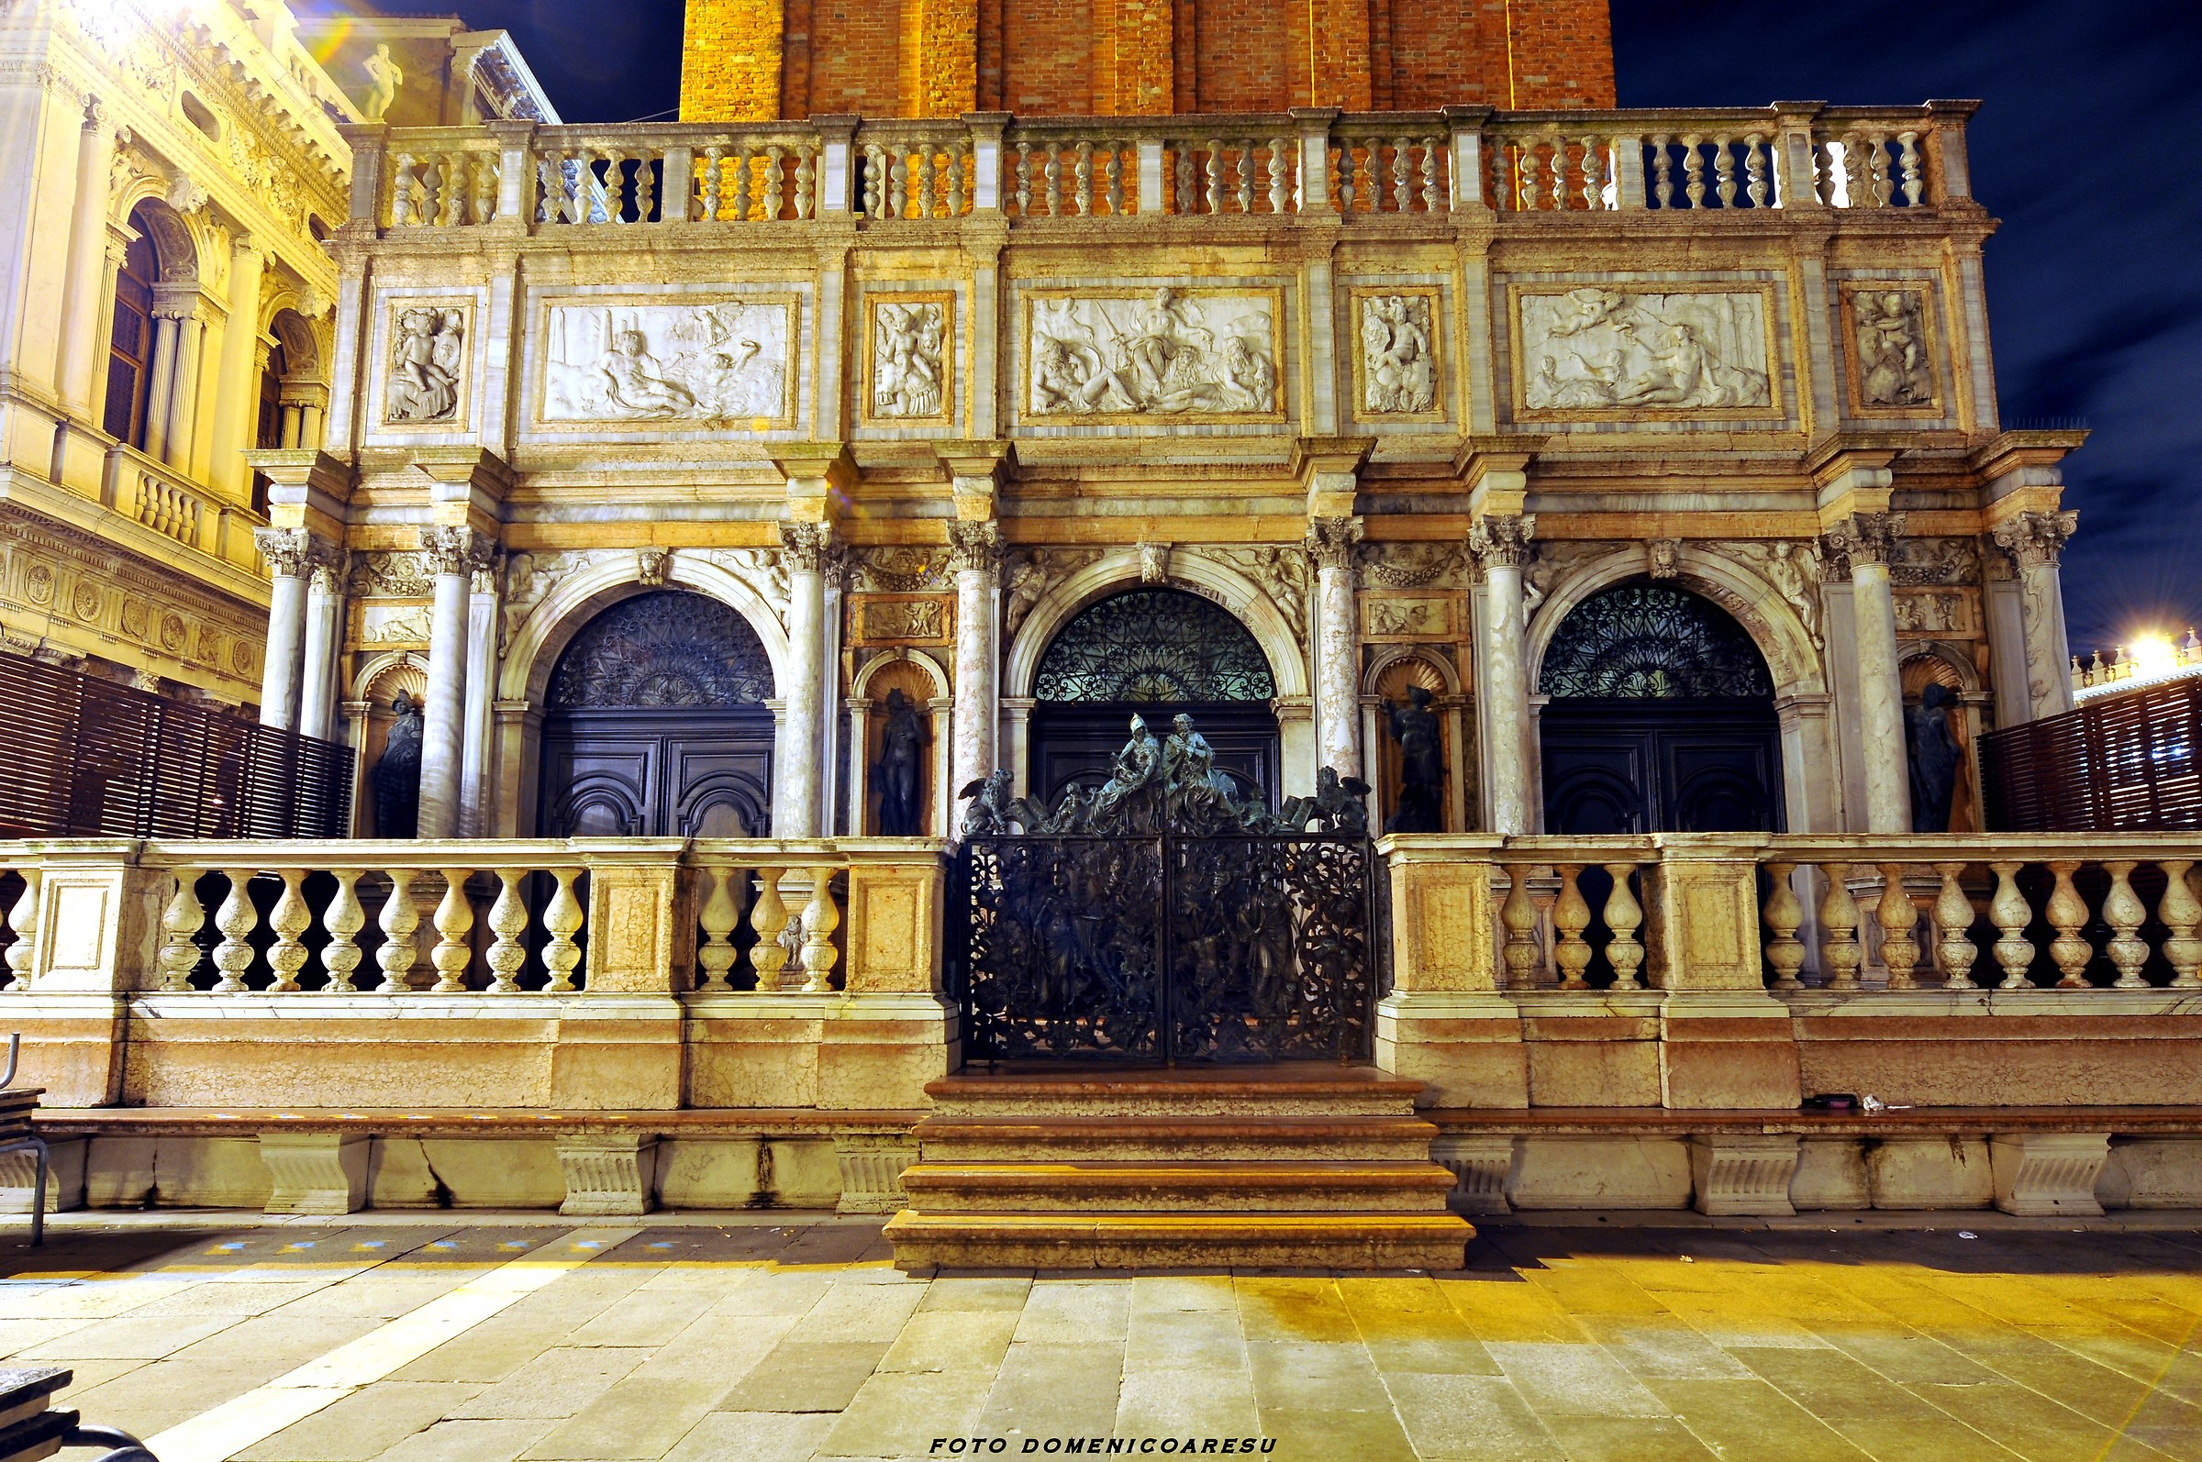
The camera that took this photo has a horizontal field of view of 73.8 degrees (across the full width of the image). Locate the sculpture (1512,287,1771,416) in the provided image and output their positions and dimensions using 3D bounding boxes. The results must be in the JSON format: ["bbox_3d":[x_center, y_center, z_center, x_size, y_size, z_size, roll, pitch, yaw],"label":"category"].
[{"bbox_3d":[4.823,-3.362,13.071,2.342,1.284,0.160,0,-9,2],"label":"sculpture"}]

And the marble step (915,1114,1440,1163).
[{"bbox_3d":[0.349,1.912,6.944,2.425,0.165,0.400,0,-9,1],"label":"marble step"}]

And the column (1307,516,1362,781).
[{"bbox_3d":[1.977,-0.257,12.149,0.480,2.996,0.480,0,-9,1],"label":"column"}]

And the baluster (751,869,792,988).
[{"bbox_3d":[-1.704,1.019,7.552,0.194,0.628,0.194,0,-9,1],"label":"baluster"}]

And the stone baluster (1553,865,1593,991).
[{"bbox_3d":[2.484,1.038,7.725,0.220,0.660,0.220,0,-9,2],"label":"stone baluster"}]

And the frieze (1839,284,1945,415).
[{"bbox_3d":[7.165,-3.460,13.278,0.837,1.305,0.130,0,-9,1],"label":"frieze"}]

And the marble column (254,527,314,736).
[{"bbox_3d":[-7.261,-0.221,12.964,0.460,3.152,0.460,0,-9,1],"label":"marble column"}]

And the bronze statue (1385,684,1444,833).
[{"bbox_3d":[2.716,0.321,12.696,0.527,1.486,0.420,0,-9,1],"label":"bronze statue"}]

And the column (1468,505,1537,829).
[{"bbox_3d":[3.382,-0.278,12.122,0.480,3.004,0.480,0,-9,1],"label":"column"}]

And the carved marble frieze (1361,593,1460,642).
[{"bbox_3d":[2.711,-0.990,12.923,0.857,0.443,0.100,0,-9,1],"label":"carved marble frieze"}]

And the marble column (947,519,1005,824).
[{"bbox_3d":[-1.056,-0.253,12.303,0.470,3.013,0.470,0,-9,1],"label":"marble column"}]

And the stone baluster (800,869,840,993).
[{"bbox_3d":[-1.644,1.165,8.598,0.222,0.718,0.222,0,-9,1],"label":"stone baluster"}]

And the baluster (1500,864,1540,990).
[{"bbox_3d":[2.143,1.005,7.494,0.190,0.628,0.190,0,-9,1],"label":"baluster"}]

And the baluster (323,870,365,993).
[{"bbox_3d":[-3.916,1.035,7.584,0.198,0.635,0.198,0,-9,1],"label":"baluster"}]

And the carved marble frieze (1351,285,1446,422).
[{"bbox_3d":[2.659,-3.372,13.218,0.817,1.276,0.140,0,-9,1],"label":"carved marble frieze"}]

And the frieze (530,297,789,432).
[{"bbox_3d":[-3.936,-3.344,13.354,2.344,1.271,0.140,0,-9,1],"label":"frieze"}]

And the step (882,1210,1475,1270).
[{"bbox_3d":[0.323,2.140,6.188,2.425,0.178,0.400,0,-9,1],"label":"step"}]

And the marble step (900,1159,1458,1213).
[{"bbox_3d":[0.322,1.949,6.269,2.310,0.153,0.416,0,-9,2],"label":"marble step"}]

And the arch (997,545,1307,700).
[{"bbox_3d":[0.485,-0.903,13.017,2.653,1.320,0.420,0,-9,1],"label":"arch"}]

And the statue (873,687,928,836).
[{"bbox_3d":[-1.811,0.330,13.221,0.481,1.470,0.400,0,-9,1],"label":"statue"}]

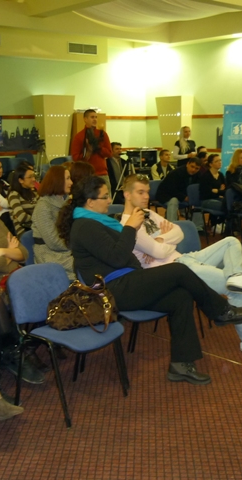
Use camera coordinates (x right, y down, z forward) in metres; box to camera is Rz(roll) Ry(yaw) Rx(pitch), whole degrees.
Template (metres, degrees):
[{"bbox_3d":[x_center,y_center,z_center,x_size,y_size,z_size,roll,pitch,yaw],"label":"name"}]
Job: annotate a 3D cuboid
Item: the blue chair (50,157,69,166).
[{"bbox_3d":[-1.371,-1.451,14.300,0.540,0.900,0.570,-8,12,-33],"label":"blue chair"}]

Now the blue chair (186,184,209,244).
[{"bbox_3d":[1.246,-0.391,8.436,0.530,0.820,0.540,-7,12,-29],"label":"blue chair"}]

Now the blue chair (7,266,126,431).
[{"bbox_3d":[-0.279,0.556,3.549,0.530,0.800,0.520,8,14,39],"label":"blue chair"}]

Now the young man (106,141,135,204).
[{"bbox_3d":[-0.030,-0.940,10.201,0.560,1.350,0.820,-9,13,-38],"label":"young man"}]

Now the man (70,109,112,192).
[{"bbox_3d":[-0.322,-0.756,7.895,0.560,1.840,0.420,-8,13,-33],"label":"man"}]

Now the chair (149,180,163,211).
[{"bbox_3d":[0.804,-0.435,9.000,0.530,0.830,0.570,-10,14,-43],"label":"chair"}]

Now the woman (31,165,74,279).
[{"bbox_3d":[-0.319,0.086,4.797,0.820,1.320,0.500,3,11,17],"label":"woman"}]

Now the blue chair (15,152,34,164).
[{"bbox_3d":[-2.168,-1.628,14.444,0.530,0.820,0.550,-9,13,-37],"label":"blue chair"}]

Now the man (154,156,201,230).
[{"bbox_3d":[0.831,-0.581,8.691,0.620,1.180,0.850,-7,12,-29],"label":"man"}]

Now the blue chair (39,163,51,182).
[{"bbox_3d":[-1.567,-1.212,13.201,0.530,0.820,0.560,-11,15,-44],"label":"blue chair"}]

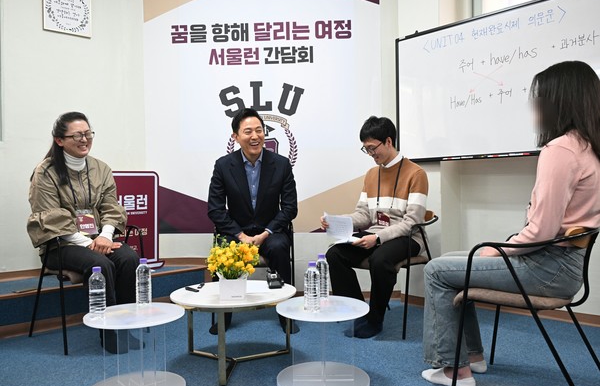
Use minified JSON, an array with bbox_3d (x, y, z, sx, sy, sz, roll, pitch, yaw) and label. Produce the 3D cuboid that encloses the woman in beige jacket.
[{"bbox_3d":[-1.170,0.184,2.850,0.560,1.305,0.690,-1,0,-44],"label":"woman in beige jacket"}]

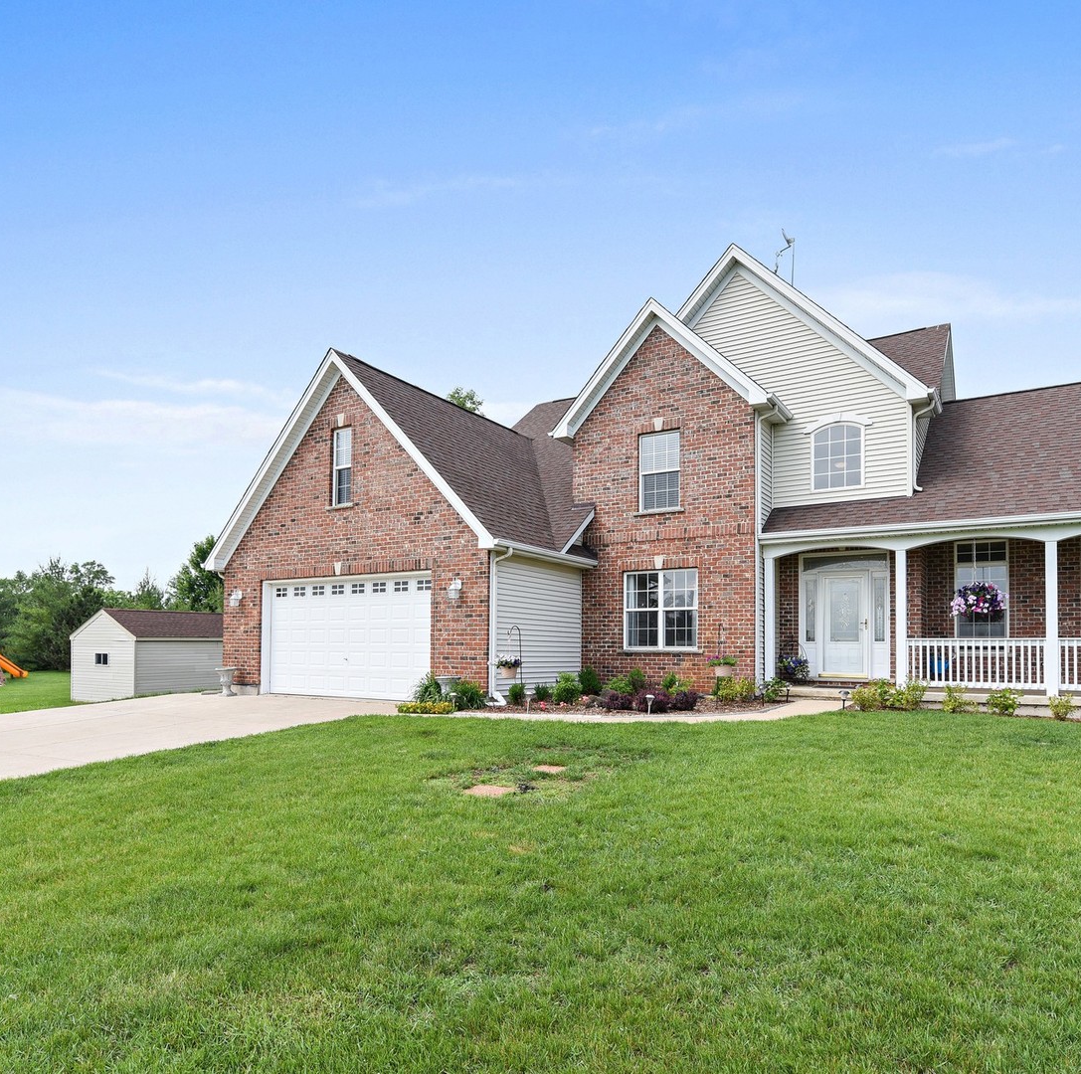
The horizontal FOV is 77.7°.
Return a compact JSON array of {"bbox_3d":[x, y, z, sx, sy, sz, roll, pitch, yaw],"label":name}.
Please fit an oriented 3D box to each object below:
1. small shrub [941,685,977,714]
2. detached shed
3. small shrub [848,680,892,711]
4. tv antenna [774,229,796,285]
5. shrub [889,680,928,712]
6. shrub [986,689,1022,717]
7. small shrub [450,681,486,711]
[{"bbox_3d":[6.638,2.576,10.650,0.490,0.430,0.460,-3,-5,32],"label":"small shrub"},{"bbox_3d":[-12.880,4.040,23.250,3.800,2.950,4.400,-3,-5,31],"label":"detached shed"},{"bbox_3d":[6.114,2.941,12.450,0.700,0.570,0.640,-2,-5,29],"label":"small shrub"},{"bbox_3d":[6.109,-6.978,16.800,0.550,1.450,0.500,0,-4,6],"label":"tv antenna"},{"bbox_3d":[6.661,2.882,12.150,0.620,0.590,0.580,-2,-5,29],"label":"shrub"},{"bbox_3d":[7.909,2.834,11.450,0.550,0.500,0.520,-2,-5,29],"label":"shrub"},{"bbox_3d":[-1.359,2.965,12.500,0.660,0.580,0.620,0,-4,0],"label":"small shrub"}]

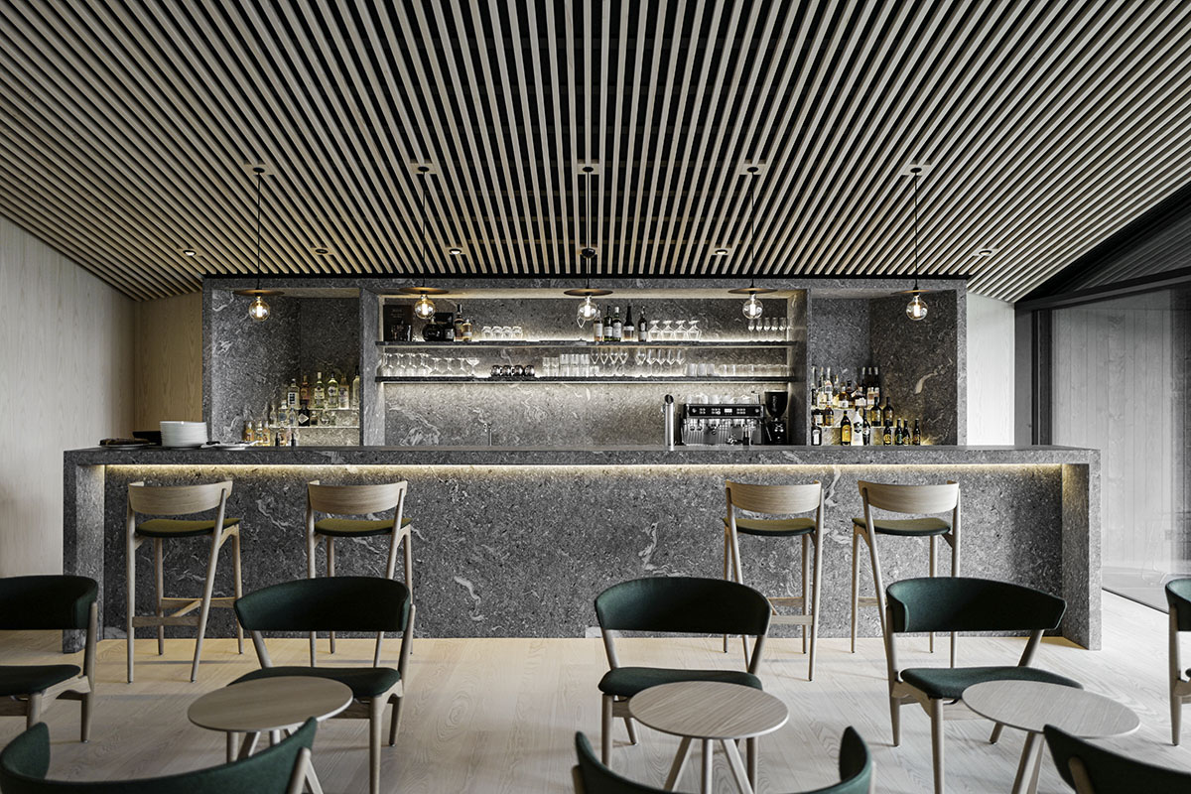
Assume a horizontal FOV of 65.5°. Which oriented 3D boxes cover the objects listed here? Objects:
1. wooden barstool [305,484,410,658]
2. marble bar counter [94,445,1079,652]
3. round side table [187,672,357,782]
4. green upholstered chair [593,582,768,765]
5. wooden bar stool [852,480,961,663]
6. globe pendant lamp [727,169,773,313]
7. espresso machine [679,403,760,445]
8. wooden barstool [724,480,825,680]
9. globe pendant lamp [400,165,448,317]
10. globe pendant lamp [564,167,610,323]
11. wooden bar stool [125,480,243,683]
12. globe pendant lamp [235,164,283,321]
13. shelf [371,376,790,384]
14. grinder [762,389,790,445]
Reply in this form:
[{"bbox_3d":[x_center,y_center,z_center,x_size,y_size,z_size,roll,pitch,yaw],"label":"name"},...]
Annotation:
[{"bbox_3d":[-1.231,0.922,4.825,0.515,0.975,0.525,0,0,2],"label":"wooden barstool"},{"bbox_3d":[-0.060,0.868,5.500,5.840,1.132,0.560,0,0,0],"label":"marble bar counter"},{"bbox_3d":[-1.022,1.186,2.930,0.490,0.448,0.490,0,0,0],"label":"round side table"},{"bbox_3d":[0.335,1.075,3.500,0.665,0.670,0.600,0,0,8],"label":"green upholstered chair"},{"bbox_3d":[1.655,0.944,4.930,0.500,0.980,0.550,0,0,3],"label":"wooden bar stool"},{"bbox_3d":[0.943,-0.923,5.560,0.297,0.911,0.297,0,0,0],"label":"globe pendant lamp"},{"bbox_3d":[1.055,0.285,7.720,0.680,0.460,0.540,0,0,0],"label":"espresso machine"},{"bbox_3d":[0.942,0.944,4.910,0.500,0.980,0.550,0,0,2],"label":"wooden barstool"},{"bbox_3d":[-1.037,-0.932,5.610,0.300,0.925,0.300,0,0,0],"label":"globe pendant lamp"},{"bbox_3d":[-0.042,-0.927,5.620,0.300,0.935,0.300,0,0,0],"label":"globe pendant lamp"},{"bbox_3d":[-2.180,0.944,4.910,0.500,0.980,0.550,0,0,-2],"label":"wooden bar stool"},{"bbox_3d":[-2.018,-0.916,5.560,0.297,0.920,0.297,0,0,0],"label":"globe pendant lamp"},{"bbox_3d":[-0.090,-0.150,8.020,3.550,0.045,0.290,0,0,0],"label":"shelf"},{"bbox_3d":[1.521,0.228,7.780,0.210,0.575,0.360,0,0,0],"label":"grinder"}]

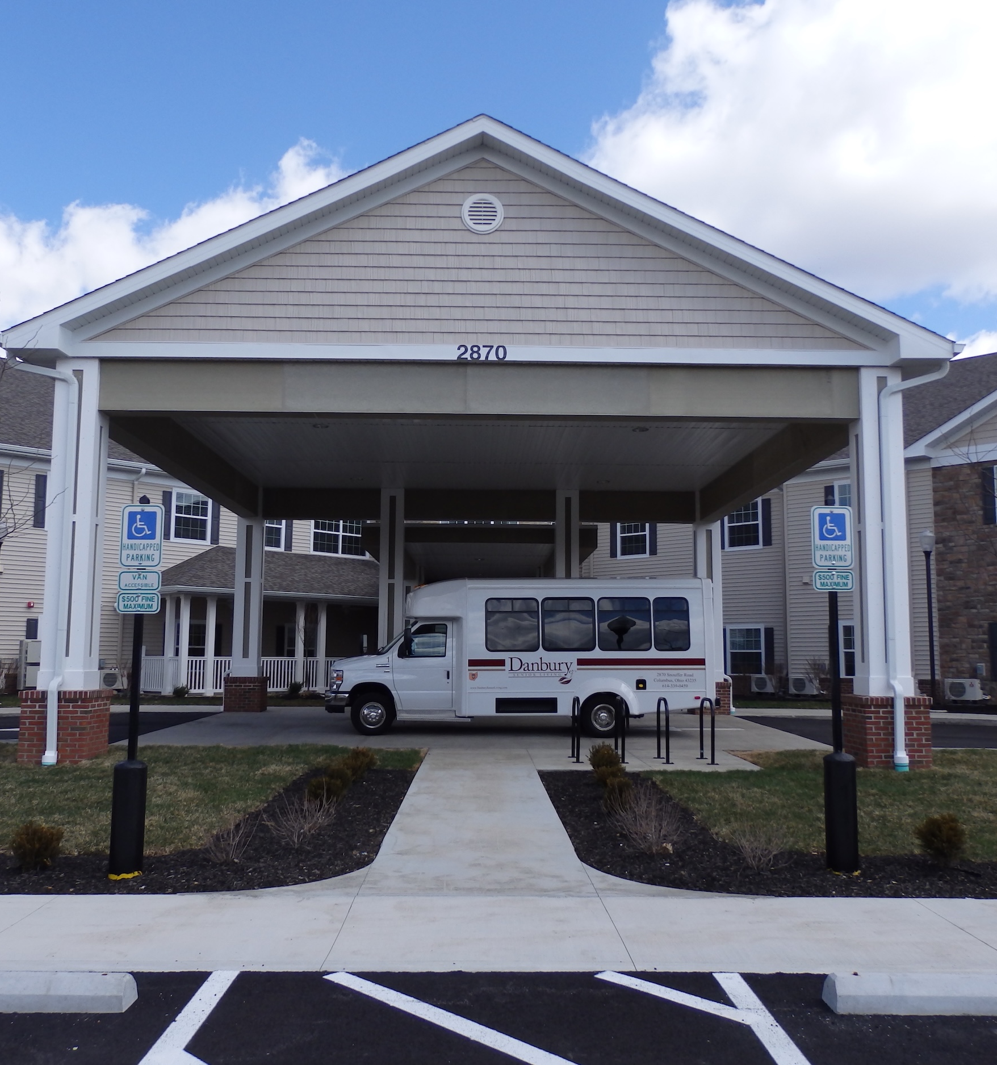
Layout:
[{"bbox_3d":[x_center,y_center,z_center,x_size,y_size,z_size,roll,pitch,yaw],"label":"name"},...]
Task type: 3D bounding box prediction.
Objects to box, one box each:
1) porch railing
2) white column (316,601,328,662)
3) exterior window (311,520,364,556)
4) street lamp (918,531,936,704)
[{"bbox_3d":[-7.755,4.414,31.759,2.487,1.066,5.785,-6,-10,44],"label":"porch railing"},{"bbox_3d":[-5.551,3.608,32.394,0.210,2.900,0.210,-6,-10,44],"label":"white column"},{"bbox_3d":[-5.543,0.040,36.312,0.140,1.665,2.588,-6,-10,44],"label":"exterior window"},{"bbox_3d":[10.946,2.175,25.974,0.440,4.525,0.440,0,-7,-1],"label":"street lamp"}]

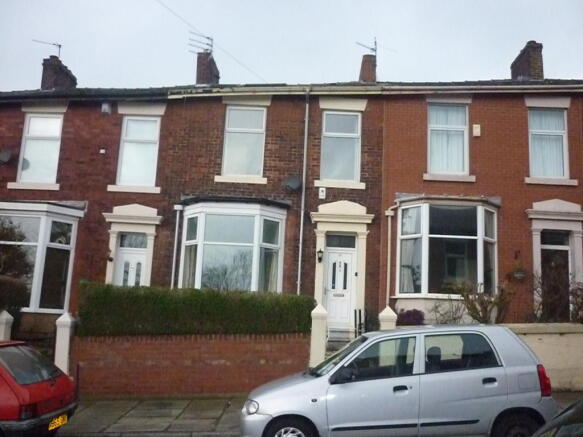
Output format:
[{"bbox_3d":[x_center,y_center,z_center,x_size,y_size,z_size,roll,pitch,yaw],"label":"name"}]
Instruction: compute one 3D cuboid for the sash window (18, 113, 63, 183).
[{"bbox_3d":[-6.595,-1.825,14.682,1.021,1.896,0.100,3,-9,1],"label":"sash window"}]

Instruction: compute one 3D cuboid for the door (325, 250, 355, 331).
[{"bbox_3d":[1.245,1.800,14.086,0.770,1.926,0.100,3,-9,1],"label":"door"}]

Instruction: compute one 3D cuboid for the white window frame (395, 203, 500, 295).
[{"bbox_3d":[3.827,0.778,13.463,2.450,2.179,0.630,3,-10,2],"label":"white window frame"}]

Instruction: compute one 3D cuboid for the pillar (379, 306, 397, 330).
[{"bbox_3d":[1.696,2.327,9.832,0.280,1.534,0.280,3,-10,2],"label":"pillar"}]

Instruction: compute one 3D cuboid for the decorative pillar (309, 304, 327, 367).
[{"bbox_3d":[0.477,2.333,9.859,0.280,1.586,0.280,3,-10,2],"label":"decorative pillar"}]

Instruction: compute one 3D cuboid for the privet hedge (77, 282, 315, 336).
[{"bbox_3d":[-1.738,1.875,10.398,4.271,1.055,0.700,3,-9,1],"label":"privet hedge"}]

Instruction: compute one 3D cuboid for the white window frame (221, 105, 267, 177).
[{"bbox_3d":[-1.221,-1.991,14.444,1.054,1.859,0.100,3,-10,2],"label":"white window frame"}]

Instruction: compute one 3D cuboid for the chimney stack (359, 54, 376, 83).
[{"bbox_3d":[2.641,-4.886,19.445,0.470,1.086,1.350,3,-9,1],"label":"chimney stack"}]

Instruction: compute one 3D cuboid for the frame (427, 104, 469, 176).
[{"bbox_3d":[4.120,-2.059,14.634,1.059,1.902,0.100,3,-9,1],"label":"frame"}]

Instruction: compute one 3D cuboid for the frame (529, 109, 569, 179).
[{"bbox_3d":[6.736,-1.948,14.594,1.021,1.867,0.100,3,-9,1],"label":"frame"}]

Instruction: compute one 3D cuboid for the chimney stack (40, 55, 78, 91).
[{"bbox_3d":[-8.167,-4.777,19.564,0.494,1.251,1.575,3,-10,2],"label":"chimney stack"}]

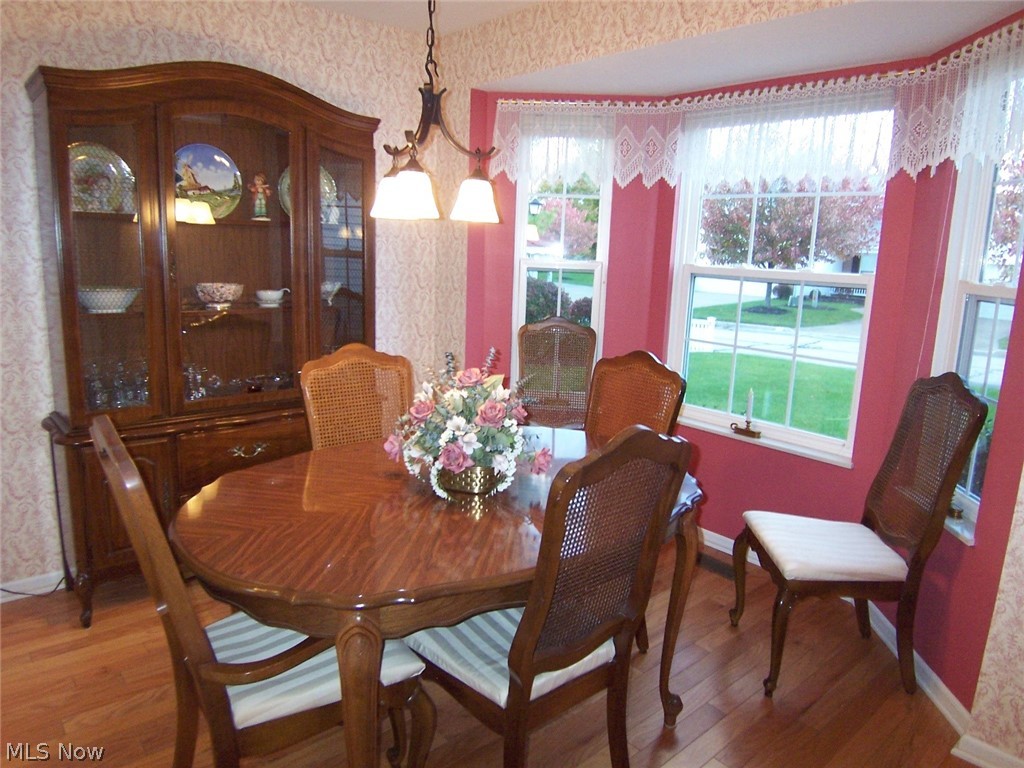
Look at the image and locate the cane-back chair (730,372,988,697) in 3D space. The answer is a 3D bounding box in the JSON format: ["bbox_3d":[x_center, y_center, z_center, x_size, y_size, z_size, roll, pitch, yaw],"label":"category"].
[{"bbox_3d":[1.168,0.481,2.350,0.610,1.090,0.500,3,11,2],"label":"cane-back chair"}]

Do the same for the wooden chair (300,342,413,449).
[{"bbox_3d":[-0.399,0.439,2.239,0.500,1.090,0.610,-6,14,-38],"label":"wooden chair"}]

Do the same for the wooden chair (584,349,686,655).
[{"bbox_3d":[0.229,0.446,2.346,0.610,1.090,0.510,-7,15,-41],"label":"wooden chair"}]

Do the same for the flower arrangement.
[{"bbox_3d":[-0.117,0.106,1.951,0.480,0.400,0.420,2,11,-3],"label":"flower arrangement"}]

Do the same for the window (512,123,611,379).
[{"bbox_3d":[0.257,-0.603,3.516,0.480,1.490,0.100,3,11,2],"label":"window"}]

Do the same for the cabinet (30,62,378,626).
[{"bbox_3d":[-1.176,-0.194,2.808,1.340,2.060,0.440,-7,15,-42],"label":"cabinet"}]

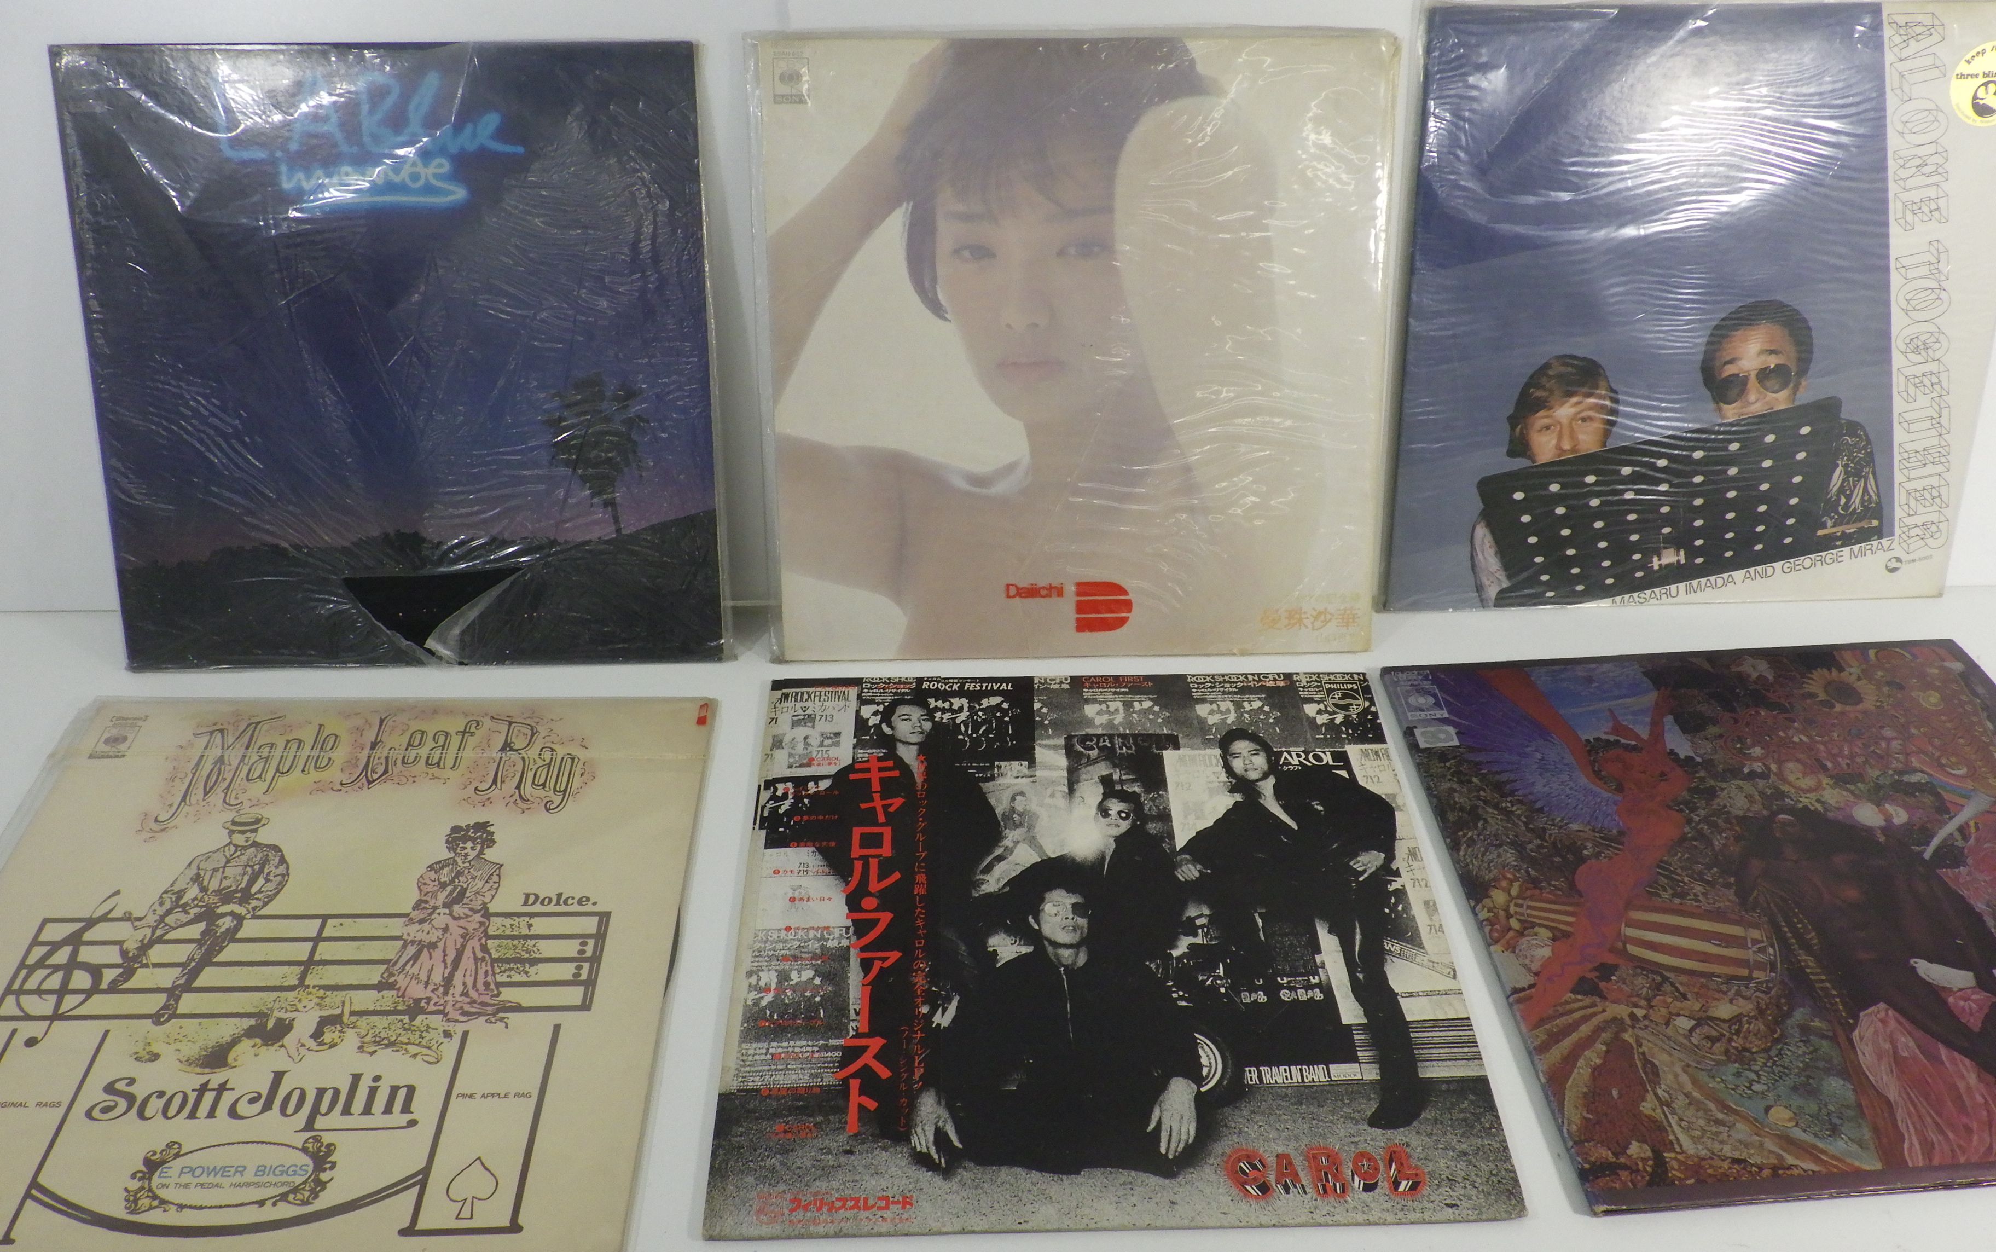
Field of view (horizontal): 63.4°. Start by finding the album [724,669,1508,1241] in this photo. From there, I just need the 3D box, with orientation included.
[{"bbox_3d":[0.042,0.128,0.735,0.315,0.005,0.315,-1,40,-1],"label":"album"}]

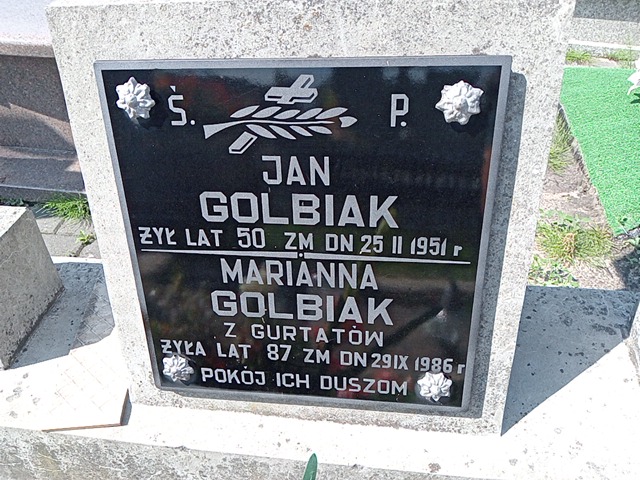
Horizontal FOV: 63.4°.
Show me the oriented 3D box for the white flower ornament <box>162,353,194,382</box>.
[{"bbox_3d":[-0.215,0.194,0.787,0.049,0.049,0.019,2,25,7],"label":"white flower ornament"}]

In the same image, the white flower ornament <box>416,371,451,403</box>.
[{"bbox_3d":[0.165,0.211,0.744,0.049,0.049,0.019,2,25,7],"label":"white flower ornament"}]

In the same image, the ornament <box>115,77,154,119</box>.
[{"bbox_3d":[-0.221,-0.170,0.620,0.049,0.049,0.019,2,25,7],"label":"ornament"}]

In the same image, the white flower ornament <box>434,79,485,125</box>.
[{"bbox_3d":[0.155,-0.153,0.577,0.049,0.049,0.019,2,25,7],"label":"white flower ornament"}]

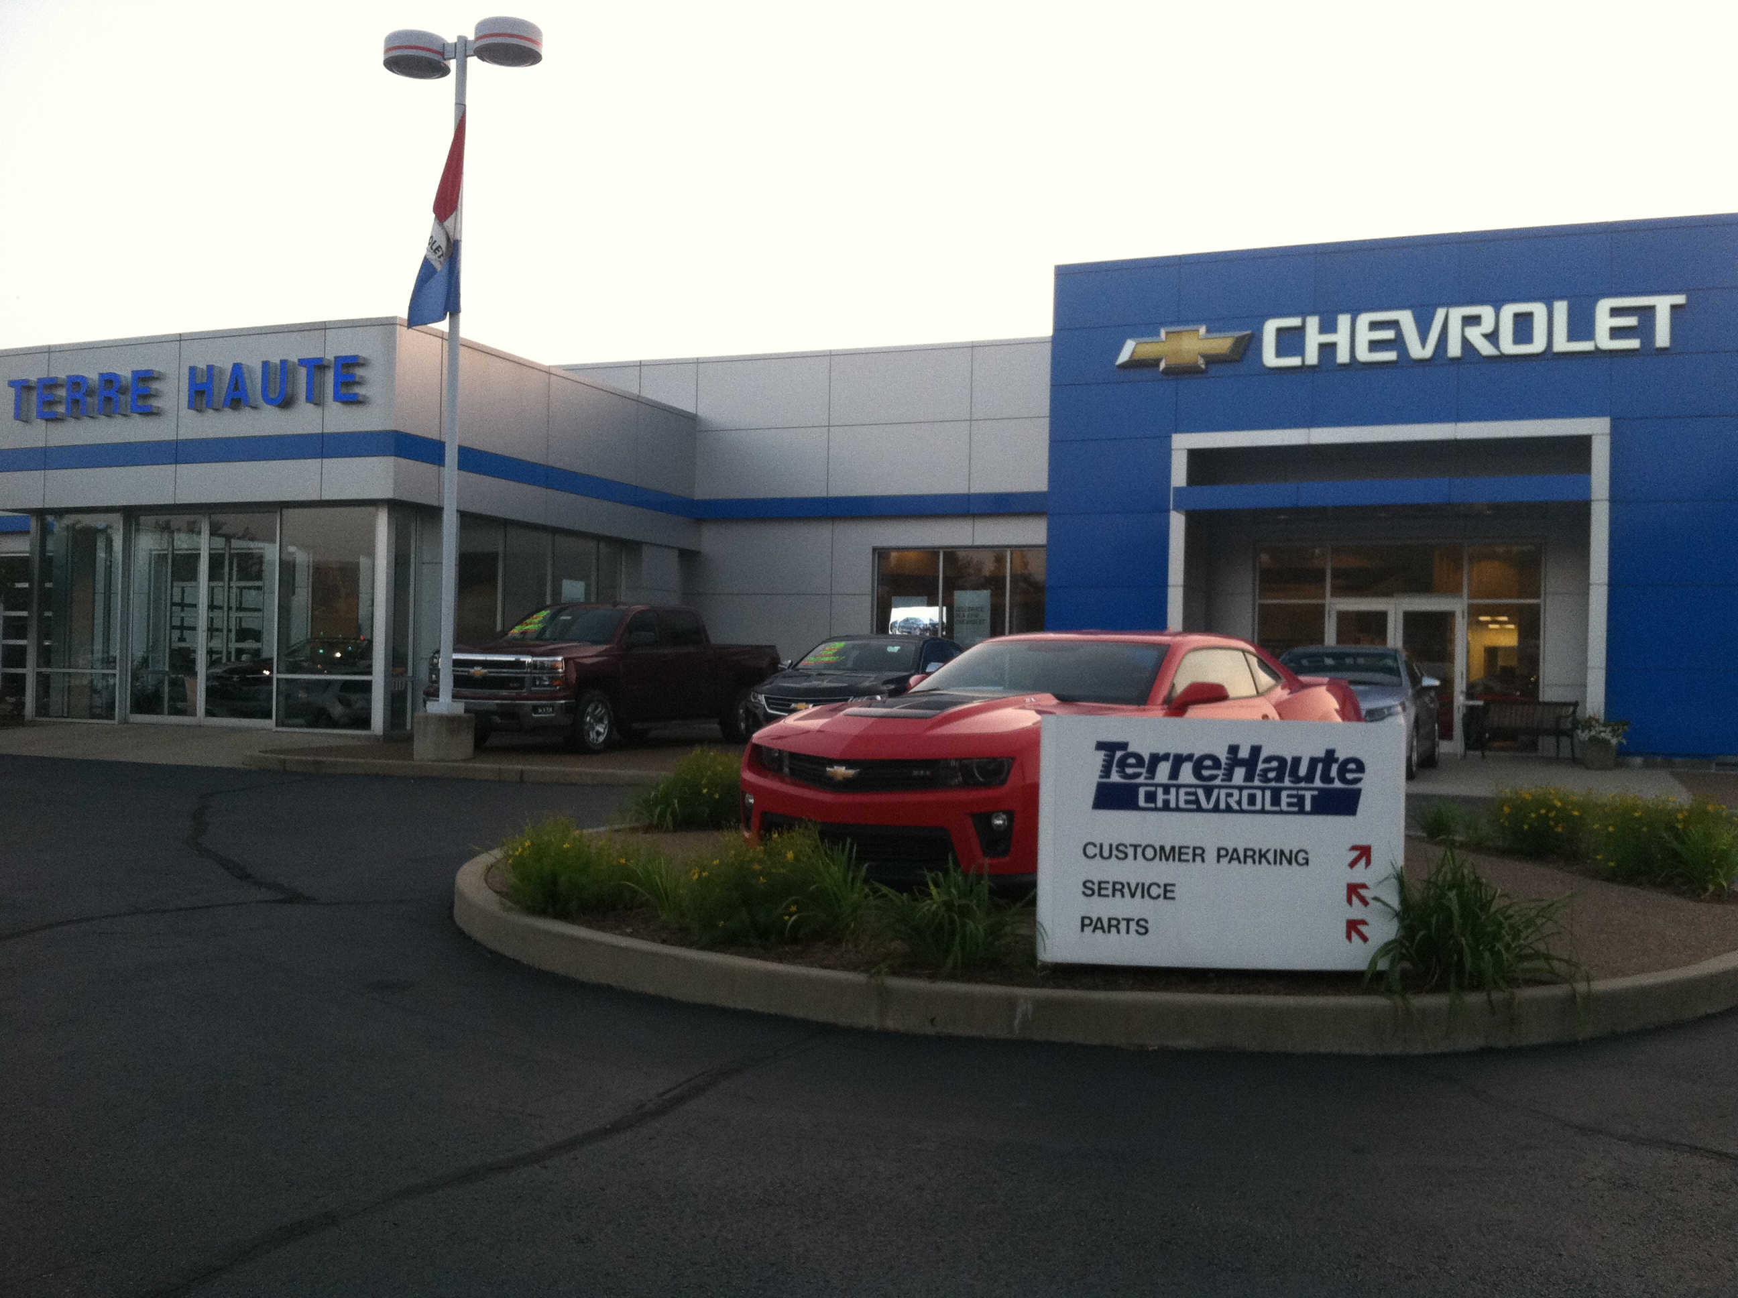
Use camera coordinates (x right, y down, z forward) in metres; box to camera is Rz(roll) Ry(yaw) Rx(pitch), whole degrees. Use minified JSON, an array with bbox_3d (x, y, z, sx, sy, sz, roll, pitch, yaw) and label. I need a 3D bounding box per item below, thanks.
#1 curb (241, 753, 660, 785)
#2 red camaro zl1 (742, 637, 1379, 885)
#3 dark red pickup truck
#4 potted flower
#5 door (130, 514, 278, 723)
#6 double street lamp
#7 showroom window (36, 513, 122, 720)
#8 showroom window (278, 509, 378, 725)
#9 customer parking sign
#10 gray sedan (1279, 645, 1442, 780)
[{"bbox_3d":[-4.307,1.213,17.667,5.100,0.150,0.220,1,-1,23],"label":"curb"},{"bbox_3d":[1.278,0.567,10.195,1.960,1.376,4.840,0,-2,35],"label":"red camaro zl1"},{"bbox_3d":[-3.300,0.353,23.006,2.070,1.880,5.840,1,-1,24],"label":"dark red pickup truck"},{"bbox_3d":[8.861,1.123,21.184,0.640,0.672,0.620,1,-1,0],"label":"potted flower"},{"bbox_3d":[-9.680,-0.437,25.611,2.771,3.066,0.120,1,-1,23],"label":"door"},{"bbox_3d":[-4.474,-2.755,18.914,1.880,7.880,0.700,1,-1,23],"label":"double street lamp"},{"bbox_3d":[-11.832,-0.479,26.314,1.780,3.110,0.120,1,-1,23],"label":"showroom window"},{"bbox_3d":[-7.525,-0.403,24.472,1.728,3.109,0.120,1,-1,23],"label":"showroom window"},{"bbox_3d":[1.262,0.697,6.377,1.303,0.881,0.180,1,-1,0],"label":"customer parking sign"},{"bbox_3d":[5.626,0.696,20.558,1.900,1.465,4.850,1,-1,23],"label":"gray sedan"}]

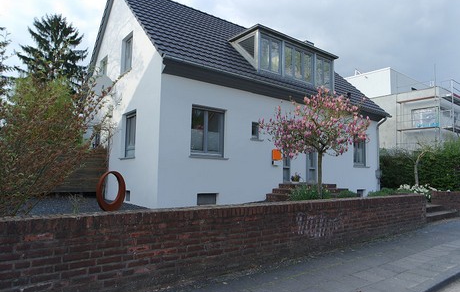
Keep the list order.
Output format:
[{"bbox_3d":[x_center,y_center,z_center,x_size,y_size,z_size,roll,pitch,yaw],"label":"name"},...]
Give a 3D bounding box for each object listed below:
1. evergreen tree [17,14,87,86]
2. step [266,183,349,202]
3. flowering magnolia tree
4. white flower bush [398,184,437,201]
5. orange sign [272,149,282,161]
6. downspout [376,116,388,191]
[{"bbox_3d":[-12.224,-3.295,20.673,5.500,11.593,5.500,5,-6,-38],"label":"evergreen tree"},{"bbox_3d":[3.008,1.639,10.687,3.420,0.556,1.410,5,-6,-38],"label":"step"},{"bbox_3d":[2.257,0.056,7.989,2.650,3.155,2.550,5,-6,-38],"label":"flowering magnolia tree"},{"bbox_3d":[5.506,1.447,8.993,0.750,0.520,0.900,5,-6,-38],"label":"white flower bush"},{"bbox_3d":[1.617,0.315,10.545,0.426,0.398,0.080,5,-6,-38],"label":"orange sign"},{"bbox_3d":[7.420,0.483,14.787,0.150,3.712,0.520,5,-6,-38],"label":"downspout"}]

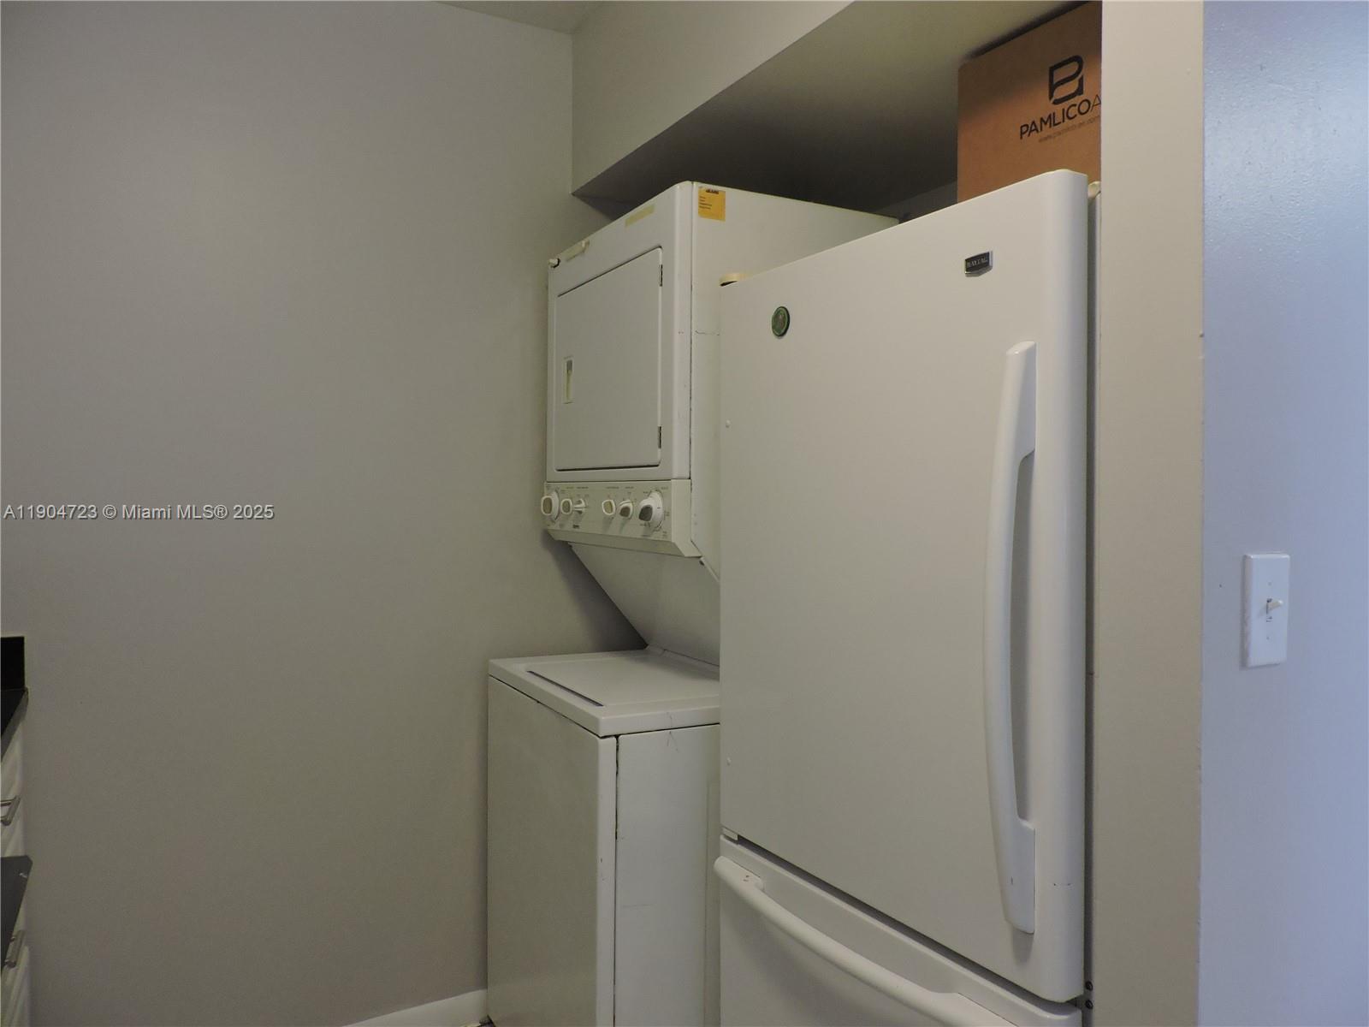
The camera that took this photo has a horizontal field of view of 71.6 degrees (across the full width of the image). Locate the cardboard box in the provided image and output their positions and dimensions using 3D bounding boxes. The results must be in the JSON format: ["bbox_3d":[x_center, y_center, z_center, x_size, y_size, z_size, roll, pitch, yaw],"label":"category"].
[{"bbox_3d":[0.764,-0.614,1.607,0.360,0.385,0.455,-1,1,-32],"label":"cardboard box"}]

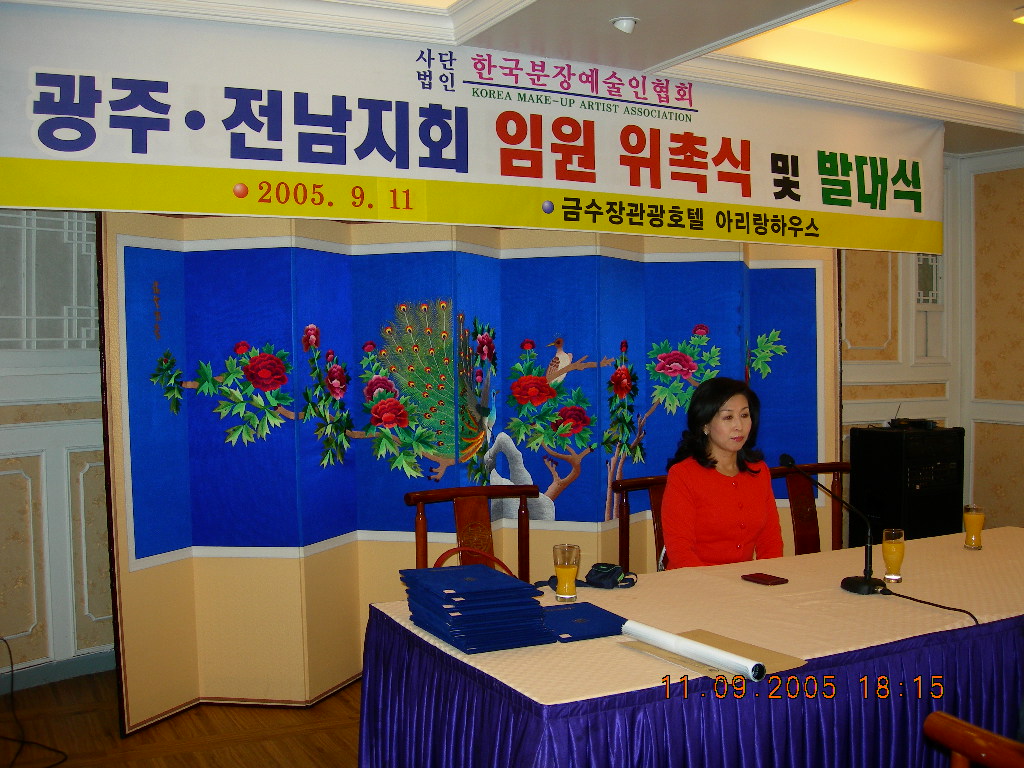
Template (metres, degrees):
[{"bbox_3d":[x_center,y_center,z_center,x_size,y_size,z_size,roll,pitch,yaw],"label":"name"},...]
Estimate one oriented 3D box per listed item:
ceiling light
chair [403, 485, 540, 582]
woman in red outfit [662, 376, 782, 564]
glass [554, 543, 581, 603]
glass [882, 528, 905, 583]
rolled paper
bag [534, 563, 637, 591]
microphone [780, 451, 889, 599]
[{"bbox_3d":[0.429,-1.355,4.245,0.113,0.055,0.113,0,2,0],"label":"ceiling light"},{"bbox_3d":[-0.026,0.824,3.524,0.500,0.940,0.520,-1,2,-23],"label":"chair"},{"bbox_3d":[0.790,0.632,3.586,0.460,1.300,0.720,-1,2,-27],"label":"woman in red outfit"},{"bbox_3d":[0.145,0.503,2.988,0.070,0.142,0.070,0,2,0],"label":"glass"},{"bbox_3d":[1.079,0.485,3.175,0.065,0.142,0.065,-1,2,-27],"label":"glass"},{"bbox_3d":[0.377,0.568,2.411,0.036,0.036,0.430,-1,2,-31],"label":"rolled paper"},{"bbox_3d":[0.208,0.539,3.155,0.270,0.067,0.130,0,2,12],"label":"bag"},{"bbox_3d":[0.910,0.381,3.186,0.345,0.360,0.125,1,2,41],"label":"microphone"}]

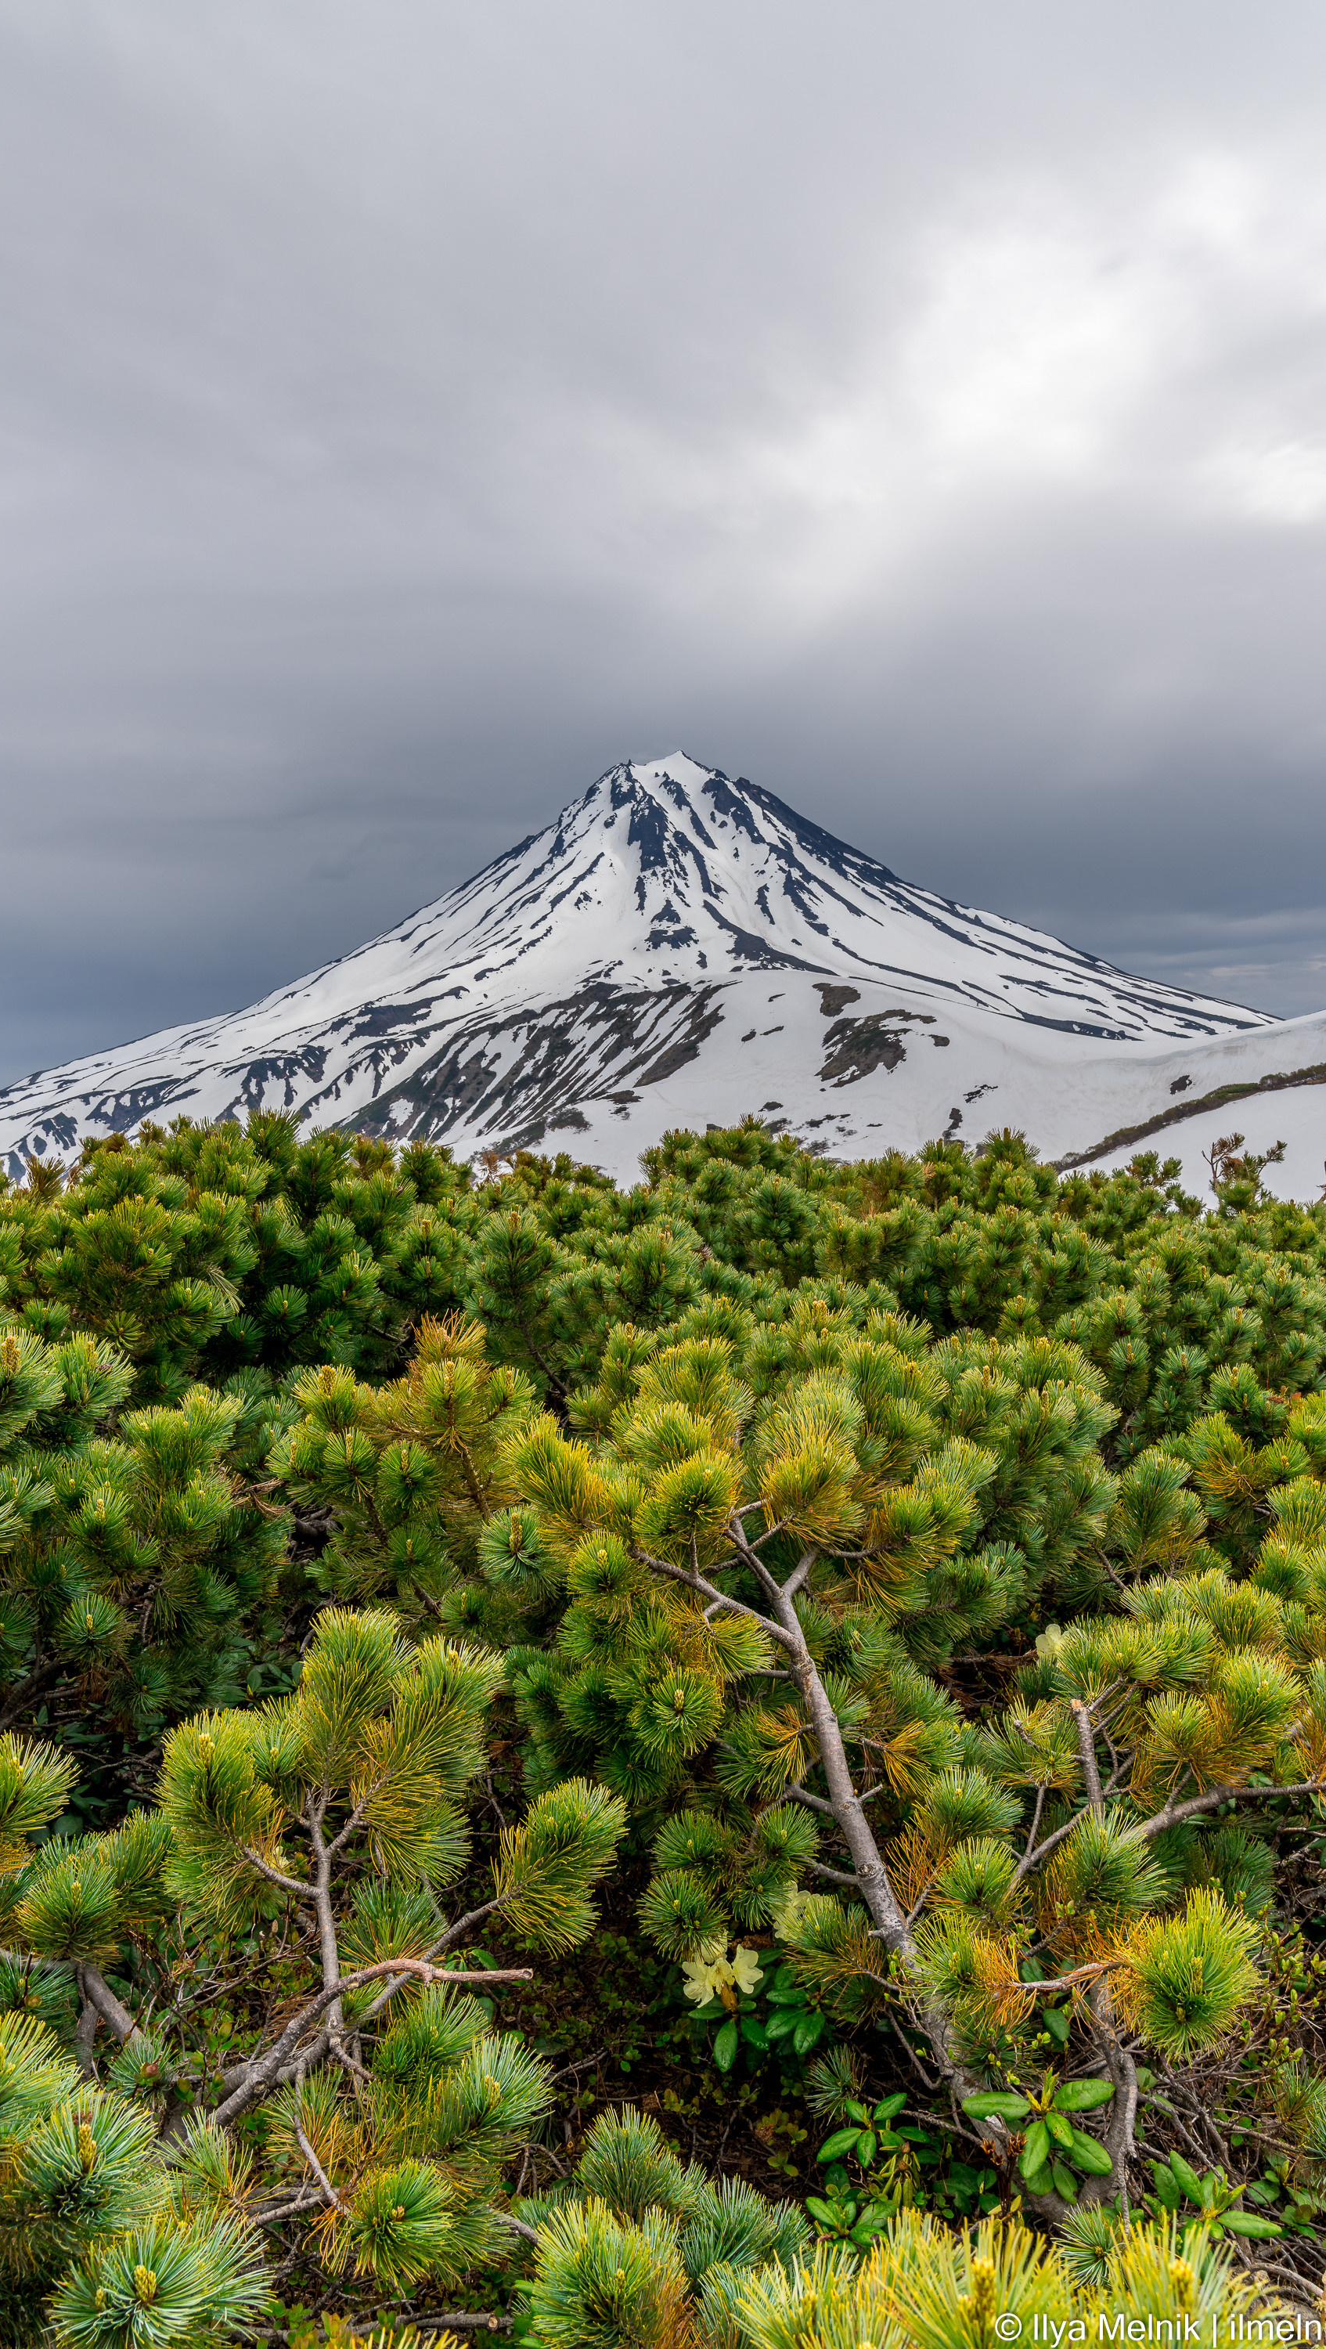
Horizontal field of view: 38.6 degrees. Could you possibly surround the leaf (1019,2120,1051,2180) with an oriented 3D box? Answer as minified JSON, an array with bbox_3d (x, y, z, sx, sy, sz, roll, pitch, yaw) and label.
[{"bbox_3d":[0.332,0.872,1.690,0.023,0.009,0.053,13,48,29],"label":"leaf"}]

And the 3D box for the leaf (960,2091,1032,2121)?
[{"bbox_3d":[0.306,0.854,1.732,0.063,0.009,0.026,-1,42,9],"label":"leaf"}]

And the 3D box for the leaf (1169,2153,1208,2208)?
[{"bbox_3d":[0.465,0.892,1.680,0.024,0.009,0.050,-16,46,-17],"label":"leaf"}]

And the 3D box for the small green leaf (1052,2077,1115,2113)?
[{"bbox_3d":[0.387,0.849,1.743,0.060,0.009,0.027,-17,42,-6],"label":"small green leaf"}]

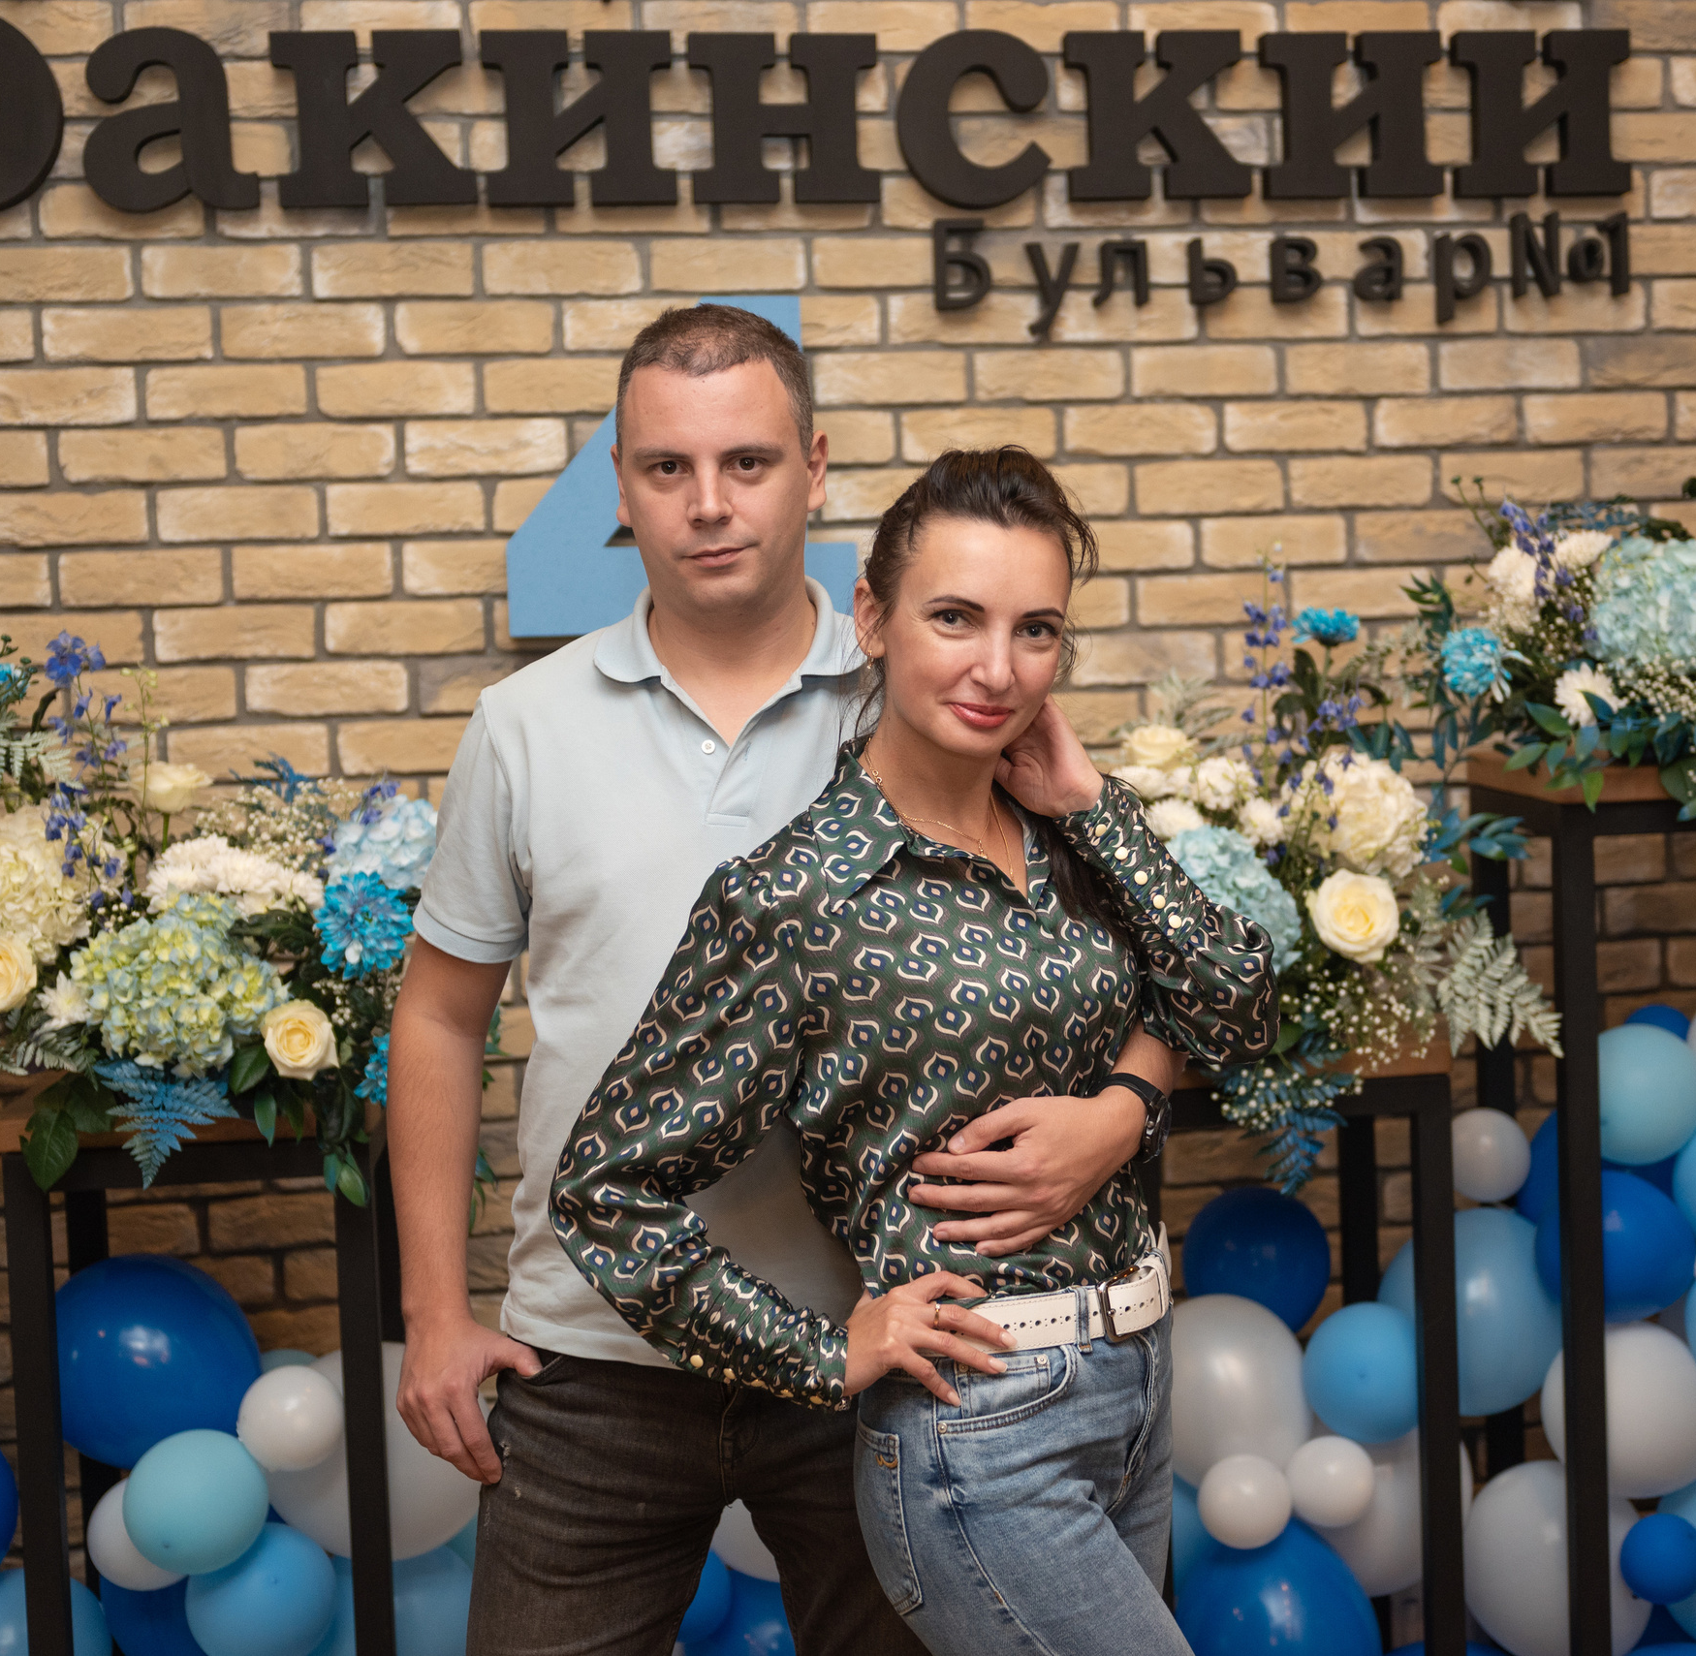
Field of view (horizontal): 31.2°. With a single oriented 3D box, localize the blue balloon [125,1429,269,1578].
[{"bbox_3d":[-0.609,0.632,2.837,0.136,0.138,0.136,-3,4,-13],"label":"blue balloon"}]

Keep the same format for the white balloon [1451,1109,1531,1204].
[{"bbox_3d":[0.789,0.407,3.760,0.114,0.120,0.122,-2,3,12],"label":"white balloon"}]

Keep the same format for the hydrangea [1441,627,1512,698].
[{"bbox_3d":[0.653,-0.174,3.159,0.077,0.075,0.065,0,4,32],"label":"hydrangea"}]

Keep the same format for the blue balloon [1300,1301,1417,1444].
[{"bbox_3d":[0.634,0.658,3.661,0.175,0.171,0.173,-3,4,-10],"label":"blue balloon"}]

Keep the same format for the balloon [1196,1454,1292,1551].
[{"bbox_3d":[0.394,0.670,3.015,0.092,0.096,0.092,-2,4,7],"label":"balloon"}]

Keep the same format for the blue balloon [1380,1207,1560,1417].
[{"bbox_3d":[0.780,0.605,3.795,0.230,0.262,0.246,-2,4,11],"label":"blue balloon"}]

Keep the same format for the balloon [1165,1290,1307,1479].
[{"bbox_3d":[0.388,0.588,3.137,0.184,0.216,0.188,-2,4,7],"label":"balloon"}]

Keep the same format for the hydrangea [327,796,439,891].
[{"bbox_3d":[-0.501,0.023,3.385,0.160,0.117,0.150,-3,4,-10],"label":"hydrangea"}]

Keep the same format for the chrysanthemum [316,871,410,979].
[{"bbox_3d":[-0.531,0.106,3.330,0.102,0.117,0.060,-3,3,-9],"label":"chrysanthemum"}]

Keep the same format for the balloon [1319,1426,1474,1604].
[{"bbox_3d":[0.673,0.840,3.740,0.199,0.220,0.205,-2,3,10],"label":"balloon"}]

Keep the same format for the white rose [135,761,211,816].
[{"bbox_3d":[-0.758,-0.045,3.402,0.085,0.061,0.078,-3,4,-13],"label":"white rose"}]

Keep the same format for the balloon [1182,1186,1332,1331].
[{"bbox_3d":[0.444,0.471,3.291,0.162,0.166,0.162,-2,4,7],"label":"balloon"}]

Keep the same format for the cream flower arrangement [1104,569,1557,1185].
[{"bbox_3d":[0.562,0.059,3.643,0.582,0.740,0.500,-3,4,-5],"label":"cream flower arrangement"}]

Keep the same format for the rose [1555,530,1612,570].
[{"bbox_3d":[0.919,-0.347,3.788,0.075,0.051,0.070,-1,4,14],"label":"rose"}]

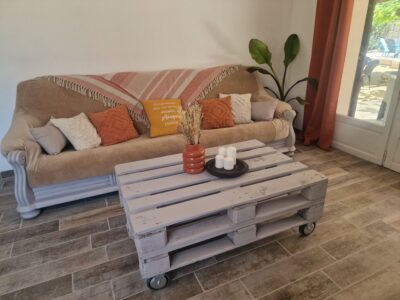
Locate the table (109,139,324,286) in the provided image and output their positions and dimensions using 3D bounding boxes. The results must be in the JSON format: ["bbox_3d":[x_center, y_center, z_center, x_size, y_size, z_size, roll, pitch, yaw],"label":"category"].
[{"bbox_3d":[0.105,0.343,1.879,1.200,0.415,0.800,-11,24,-21],"label":"table"}]

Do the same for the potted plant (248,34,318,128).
[{"bbox_3d":[0.920,-0.679,3.167,0.770,1.280,0.620,-11,24,-21],"label":"potted plant"}]

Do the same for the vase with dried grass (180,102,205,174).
[{"bbox_3d":[-0.056,-0.074,1.755,0.152,0.460,0.152,-2,22,1],"label":"vase with dried grass"}]

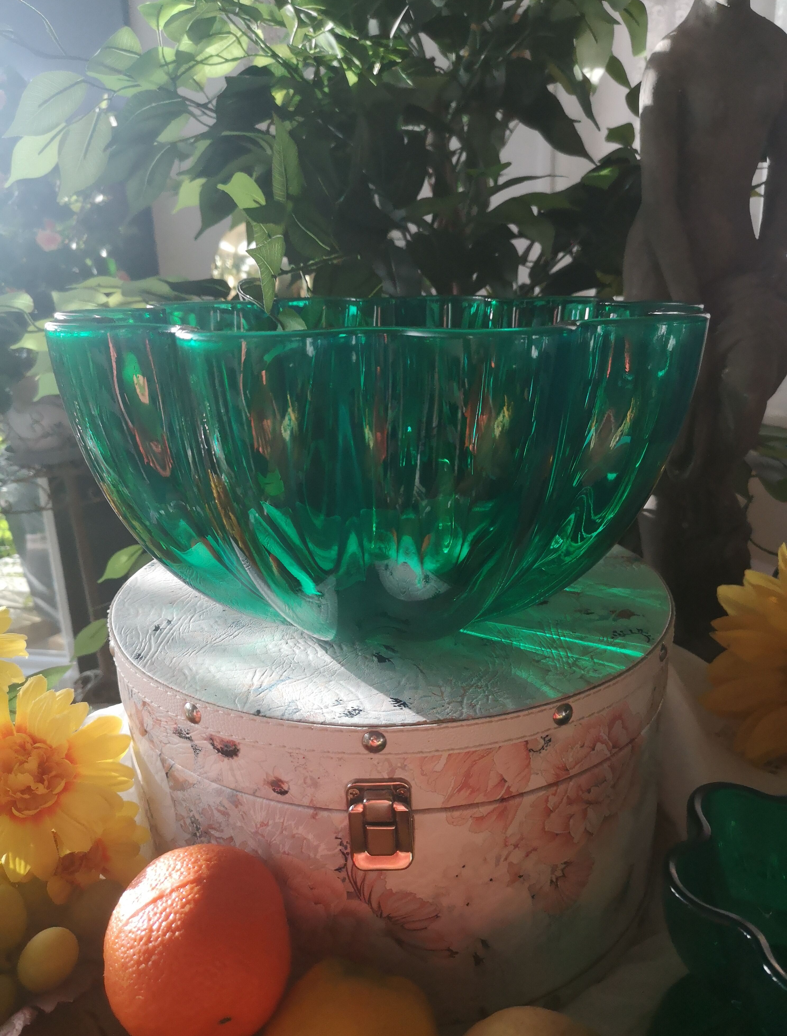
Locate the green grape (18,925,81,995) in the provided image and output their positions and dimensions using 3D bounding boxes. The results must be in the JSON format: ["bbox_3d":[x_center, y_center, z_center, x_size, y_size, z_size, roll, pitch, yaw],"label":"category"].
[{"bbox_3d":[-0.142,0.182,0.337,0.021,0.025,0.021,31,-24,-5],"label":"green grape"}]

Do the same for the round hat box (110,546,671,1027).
[{"bbox_3d":[0.000,0.106,0.478,0.302,0.152,0.303,-1,18,2],"label":"round hat box"}]

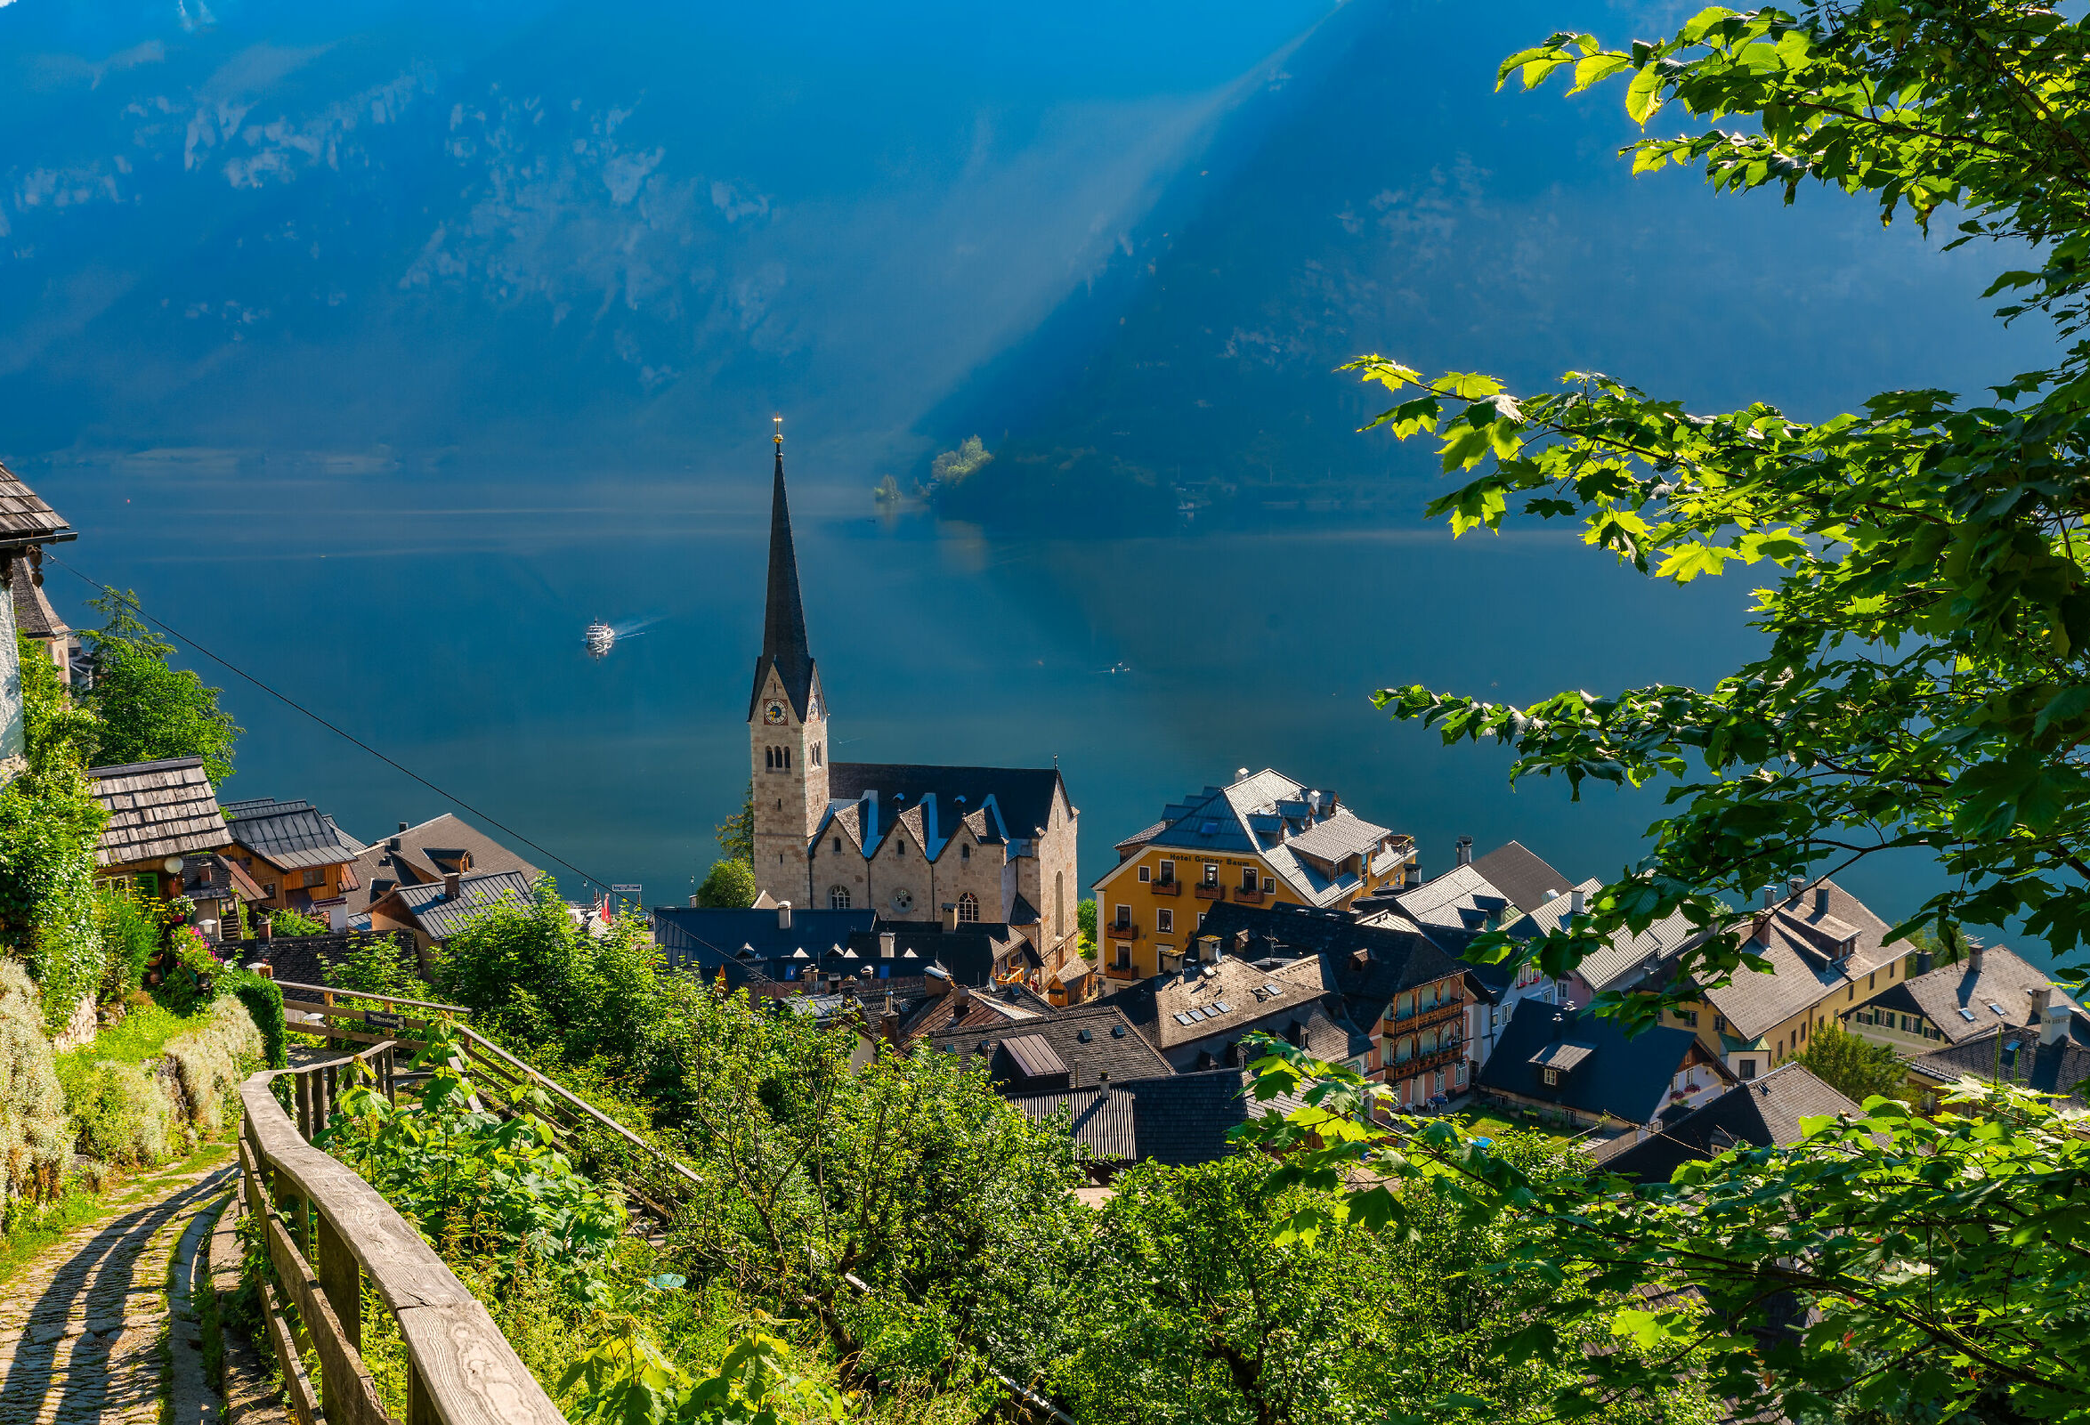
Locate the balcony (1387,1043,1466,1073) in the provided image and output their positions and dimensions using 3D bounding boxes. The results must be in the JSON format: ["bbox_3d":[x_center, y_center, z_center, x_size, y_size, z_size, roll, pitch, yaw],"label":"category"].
[{"bbox_3d":[25.262,23.276,138.634,6.800,1.120,1.050,-8,11,-39],"label":"balcony"}]

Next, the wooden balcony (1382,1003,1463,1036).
[{"bbox_3d":[25.201,20.309,138.192,6.800,1.120,1.050,-8,11,-39],"label":"wooden balcony"}]

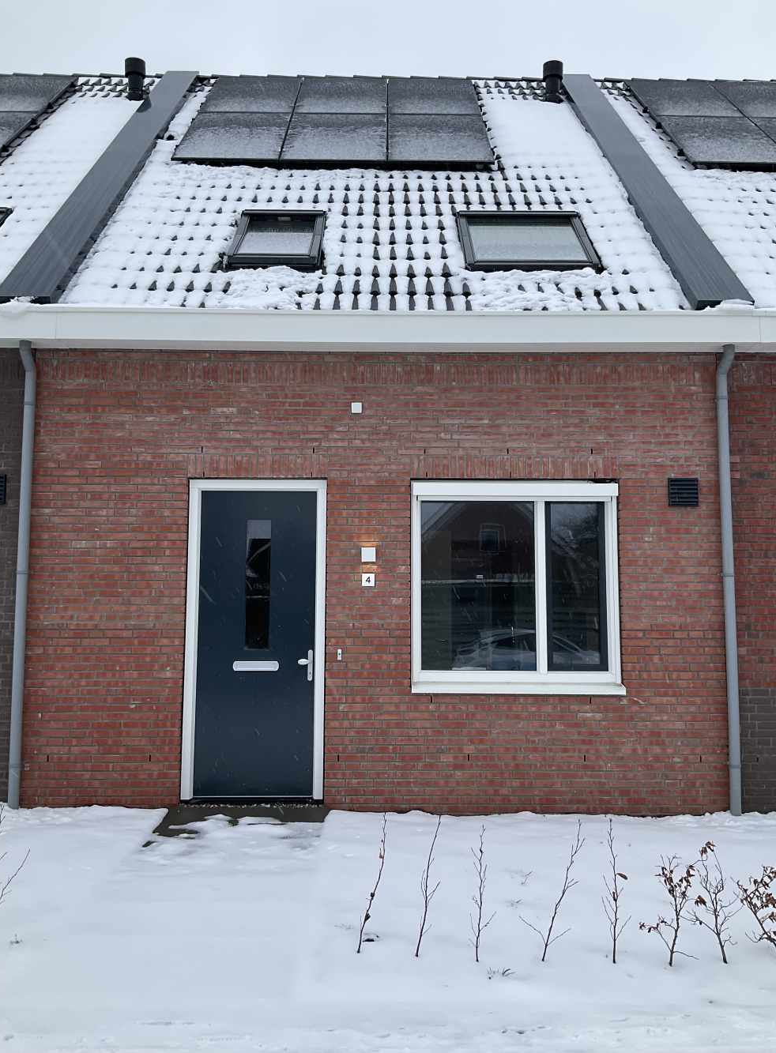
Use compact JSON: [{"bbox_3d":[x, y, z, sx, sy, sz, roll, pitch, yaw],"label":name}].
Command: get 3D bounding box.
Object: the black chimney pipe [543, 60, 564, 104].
[{"bbox_3d":[2.130,-5.673,11.363,0.260,0.538,0.260,0,-5,0],"label":"black chimney pipe"}]

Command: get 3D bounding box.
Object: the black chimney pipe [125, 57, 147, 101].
[{"bbox_3d":[-3.252,-5.692,11.348,0.260,0.549,0.260,0,-5,0],"label":"black chimney pipe"}]

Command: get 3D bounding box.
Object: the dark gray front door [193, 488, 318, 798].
[{"bbox_3d":[-1.017,0.894,6.854,0.910,2.343,0.060,0,-6,0],"label":"dark gray front door"}]

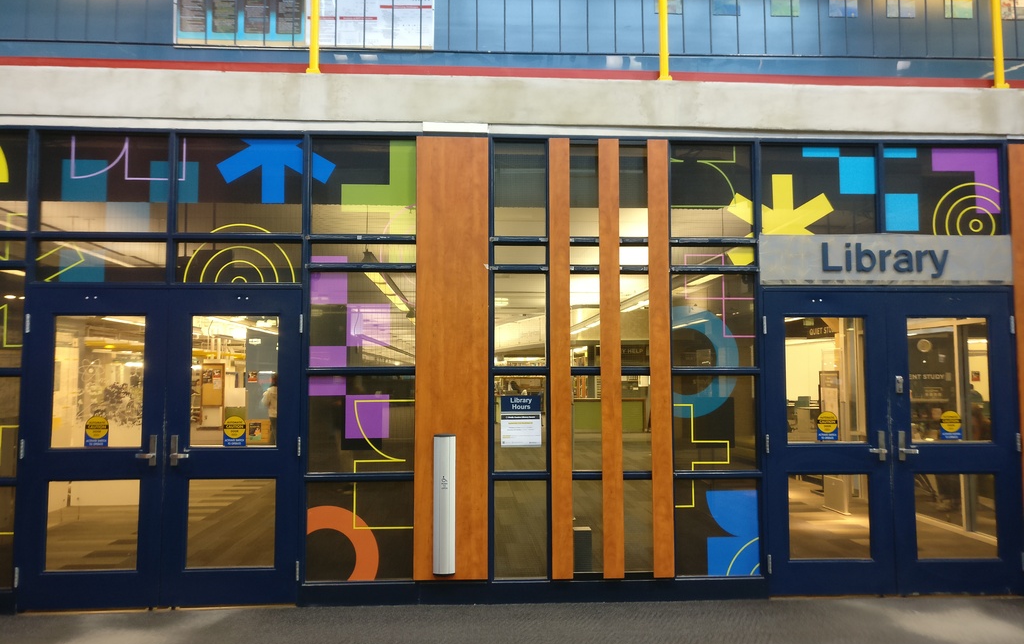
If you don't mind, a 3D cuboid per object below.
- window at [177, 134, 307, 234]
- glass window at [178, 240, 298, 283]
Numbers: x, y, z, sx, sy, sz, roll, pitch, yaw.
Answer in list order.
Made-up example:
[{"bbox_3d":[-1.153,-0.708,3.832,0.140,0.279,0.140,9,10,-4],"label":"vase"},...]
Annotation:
[{"bbox_3d":[-1.895,-0.965,5.790,0.871,0.699,0.050,0,-4,-3],"label":"window"},{"bbox_3d":[-1.887,-0.409,5.732,0.850,0.300,0.050,0,-4,-3],"label":"glass window"}]

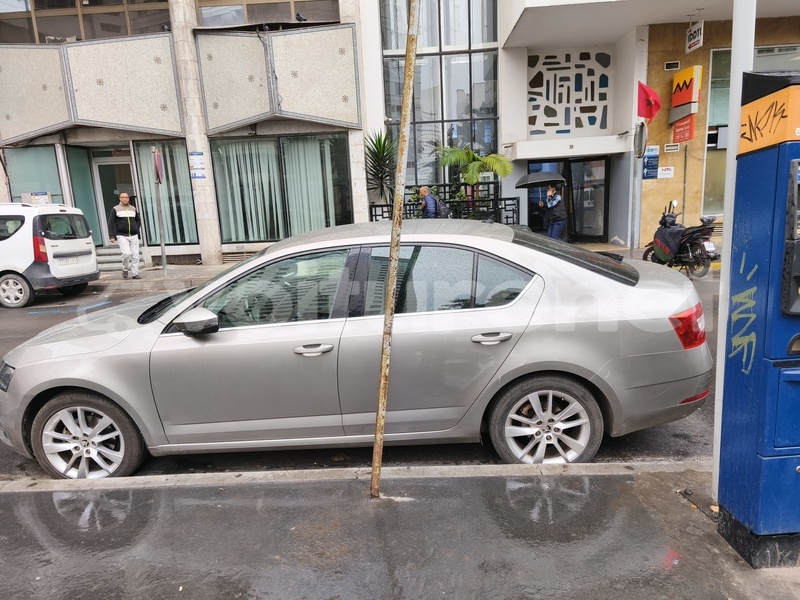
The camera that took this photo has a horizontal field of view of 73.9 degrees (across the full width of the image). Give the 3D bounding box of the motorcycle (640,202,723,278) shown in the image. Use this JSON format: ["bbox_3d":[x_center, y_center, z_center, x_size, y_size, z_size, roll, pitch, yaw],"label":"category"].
[{"bbox_3d":[4.616,-0.996,8.765,0.650,1.200,1.800,-4,11,-6],"label":"motorcycle"}]

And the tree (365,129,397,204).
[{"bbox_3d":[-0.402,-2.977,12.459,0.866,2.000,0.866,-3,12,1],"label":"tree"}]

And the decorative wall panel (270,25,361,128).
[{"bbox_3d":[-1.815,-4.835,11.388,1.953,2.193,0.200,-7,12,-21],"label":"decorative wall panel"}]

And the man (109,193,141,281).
[{"bbox_3d":[-5.641,-1.313,10.927,0.580,1.752,0.400,-12,15,-37],"label":"man"}]

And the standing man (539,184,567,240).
[{"bbox_3d":[3.255,-1.633,11.301,0.500,1.640,0.550,-6,12,-15],"label":"standing man"}]

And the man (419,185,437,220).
[{"bbox_3d":[0.603,-1.522,11.074,0.450,1.660,0.500,-2,12,3],"label":"man"}]

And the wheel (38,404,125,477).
[{"bbox_3d":[-1.846,0.825,3.187,0.480,0.480,0.190,-2,12,2],"label":"wheel"}]

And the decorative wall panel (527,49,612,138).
[{"bbox_3d":[3.906,-4.743,12.246,1.958,2.040,0.200,-2,12,3],"label":"decorative wall panel"}]

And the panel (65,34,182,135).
[{"bbox_3d":[-5.939,-4.639,11.525,2.202,2.155,0.200,-6,12,-16],"label":"panel"}]

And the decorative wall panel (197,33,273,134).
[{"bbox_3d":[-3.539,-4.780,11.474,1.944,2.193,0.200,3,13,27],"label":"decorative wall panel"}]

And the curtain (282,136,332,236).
[{"bbox_3d":[-2.136,-2.600,12.401,0.990,2.314,0.150,-3,12,1],"label":"curtain"}]

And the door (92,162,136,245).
[{"bbox_3d":[-6.745,-2.328,12.756,0.965,2.091,0.090,-3,12,1],"label":"door"}]

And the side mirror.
[{"bbox_3d":[-1.115,0.119,2.897,0.220,0.160,0.230,-2,11,3],"label":"side mirror"}]

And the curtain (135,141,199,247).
[{"bbox_3d":[-5.454,-2.493,12.454,1.185,2.374,0.150,-3,12,1],"label":"curtain"}]

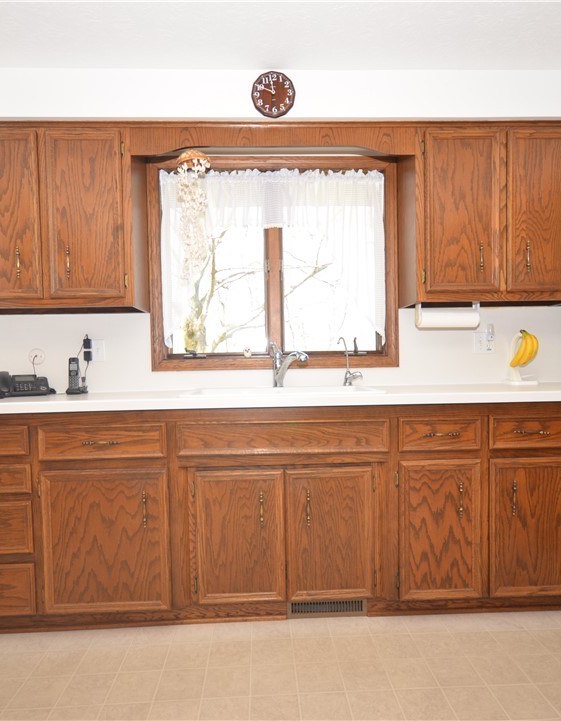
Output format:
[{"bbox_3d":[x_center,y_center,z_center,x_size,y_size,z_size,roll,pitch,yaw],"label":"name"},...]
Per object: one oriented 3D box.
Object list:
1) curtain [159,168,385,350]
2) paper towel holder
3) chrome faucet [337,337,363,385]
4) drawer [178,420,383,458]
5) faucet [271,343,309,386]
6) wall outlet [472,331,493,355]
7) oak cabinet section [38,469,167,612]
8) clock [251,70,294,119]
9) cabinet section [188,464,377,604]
[{"bbox_3d":[-0.036,-0.513,2.334,1.155,0.944,0.050,-1,1,-2],"label":"curtain"},{"bbox_3d":[0.780,-0.204,2.114,0.299,0.128,0.115,-1,1,-2],"label":"paper towel holder"},{"bbox_3d":[0.340,0.006,2.240,0.120,0.250,0.120,-1,1,23],"label":"chrome faucet"},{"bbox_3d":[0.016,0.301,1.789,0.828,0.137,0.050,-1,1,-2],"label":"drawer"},{"bbox_3d":[0.040,0.025,2.147,0.065,0.210,0.235,-2,2,-39],"label":"faucet"},{"bbox_3d":[1.067,-0.091,2.363,0.121,0.115,0.012,-1,1,-2],"label":"wall outlet"},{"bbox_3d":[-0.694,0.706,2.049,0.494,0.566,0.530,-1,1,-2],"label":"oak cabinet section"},{"bbox_3d":[-0.029,-1.163,1.973,0.196,0.206,0.035,-1,1,-2],"label":"clock"},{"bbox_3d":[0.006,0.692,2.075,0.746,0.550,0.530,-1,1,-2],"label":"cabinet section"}]

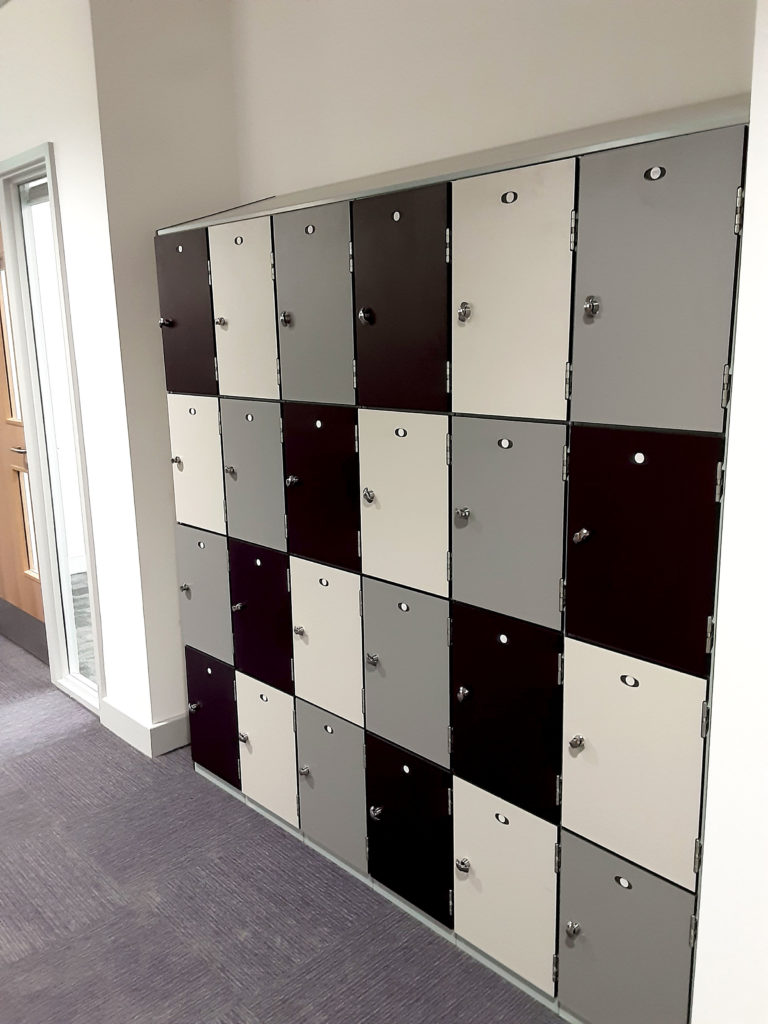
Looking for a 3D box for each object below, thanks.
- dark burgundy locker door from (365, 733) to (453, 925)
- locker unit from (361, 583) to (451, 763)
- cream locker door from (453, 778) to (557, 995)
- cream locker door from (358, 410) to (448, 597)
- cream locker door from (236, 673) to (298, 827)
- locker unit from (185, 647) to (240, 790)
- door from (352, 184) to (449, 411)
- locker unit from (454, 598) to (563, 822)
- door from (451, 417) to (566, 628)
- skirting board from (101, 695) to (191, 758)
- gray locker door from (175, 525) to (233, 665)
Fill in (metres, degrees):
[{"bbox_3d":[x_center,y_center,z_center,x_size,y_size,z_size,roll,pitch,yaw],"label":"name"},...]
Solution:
[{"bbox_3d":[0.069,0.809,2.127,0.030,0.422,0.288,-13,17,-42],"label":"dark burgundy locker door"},{"bbox_3d":[0.204,0.358,2.170,0.430,0.425,0.298,-13,17,-42],"label":"locker unit"},{"bbox_3d":[0.275,0.849,1.901,0.020,0.424,0.293,-13,17,-42],"label":"cream locker door"},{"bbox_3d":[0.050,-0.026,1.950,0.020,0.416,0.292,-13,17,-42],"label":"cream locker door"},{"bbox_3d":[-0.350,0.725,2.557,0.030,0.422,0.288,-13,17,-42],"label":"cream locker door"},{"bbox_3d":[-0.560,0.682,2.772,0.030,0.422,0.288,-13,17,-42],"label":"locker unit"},{"bbox_3d":[0.038,-0.462,1.836,0.040,0.466,0.292,-12,17,-42],"label":"door"},{"bbox_3d":[0.413,0.400,1.955,0.430,0.425,0.298,-13,17,-42],"label":"locker unit"},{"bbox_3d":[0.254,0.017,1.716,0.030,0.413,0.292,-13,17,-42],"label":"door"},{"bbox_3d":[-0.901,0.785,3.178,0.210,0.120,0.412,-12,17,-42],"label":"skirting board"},{"bbox_3d":[-0.565,0.261,2.670,0.025,0.421,0.292,-13,17,-42],"label":"gray locker door"}]

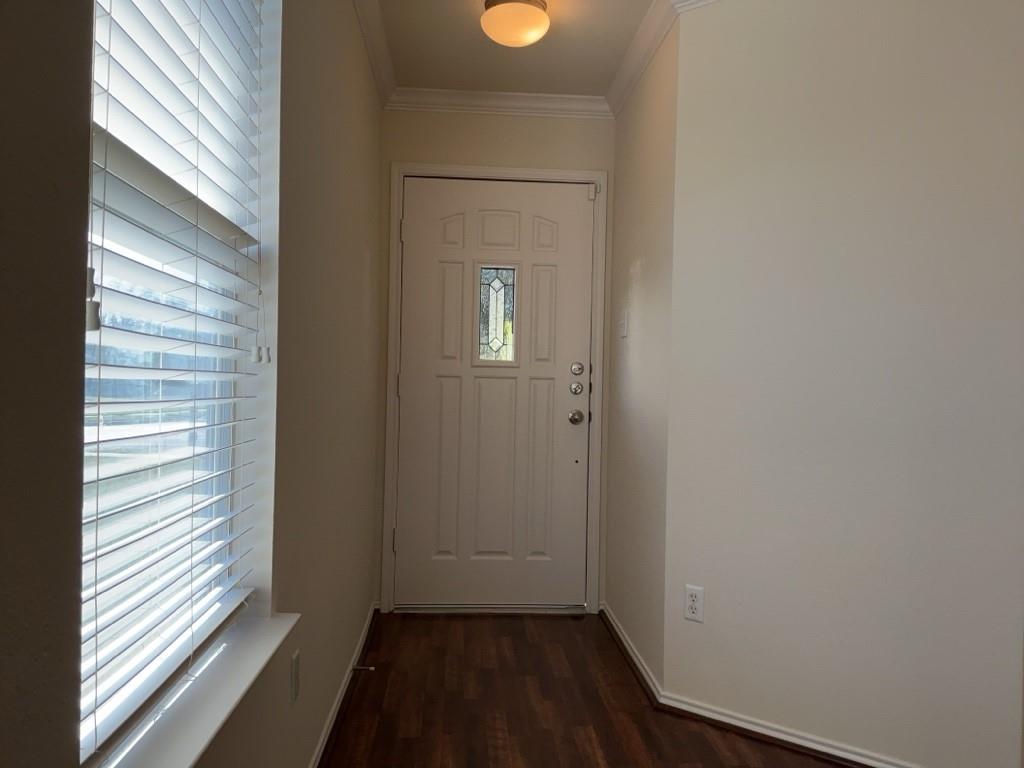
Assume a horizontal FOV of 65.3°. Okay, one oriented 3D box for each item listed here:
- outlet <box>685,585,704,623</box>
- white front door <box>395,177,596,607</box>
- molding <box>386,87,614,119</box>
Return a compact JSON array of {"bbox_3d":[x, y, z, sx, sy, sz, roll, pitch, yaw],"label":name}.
[{"bbox_3d":[0.614,0.737,2.680,0.071,0.115,0.008,2,1,39],"label":"outlet"},{"bbox_3d":[-0.078,0.046,3.843,0.914,2.032,0.050,1,1,-4],"label":"white front door"},{"bbox_3d":[-0.053,-1.326,3.777,1.117,0.084,0.067,1,1,-4],"label":"molding"}]

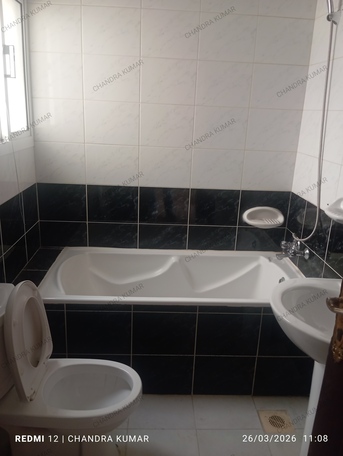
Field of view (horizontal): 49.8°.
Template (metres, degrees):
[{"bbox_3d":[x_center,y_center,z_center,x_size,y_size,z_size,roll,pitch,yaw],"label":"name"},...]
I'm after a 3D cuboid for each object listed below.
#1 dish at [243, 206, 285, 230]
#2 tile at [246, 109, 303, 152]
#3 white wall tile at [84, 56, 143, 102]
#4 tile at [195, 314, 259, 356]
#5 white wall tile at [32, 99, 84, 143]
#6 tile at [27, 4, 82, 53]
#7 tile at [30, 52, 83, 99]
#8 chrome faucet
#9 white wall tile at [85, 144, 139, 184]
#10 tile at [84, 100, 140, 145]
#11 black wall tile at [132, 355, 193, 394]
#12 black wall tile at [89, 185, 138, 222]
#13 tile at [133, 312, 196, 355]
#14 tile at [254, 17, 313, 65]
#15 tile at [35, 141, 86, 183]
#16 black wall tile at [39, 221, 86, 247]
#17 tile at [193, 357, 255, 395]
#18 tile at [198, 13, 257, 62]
[{"bbox_3d":[0.594,-0.058,2.376,0.268,0.127,0.110,2,16,-3],"label":"dish"},{"bbox_3d":[0.631,-0.605,2.284,0.332,0.250,0.012,2,16,-3],"label":"tile"},{"bbox_3d":[-0.344,-0.870,2.162,0.330,0.251,0.010,2,16,-3],"label":"white wall tile"},{"bbox_3d":[0.295,0.557,1.920,0.330,0.249,0.010,2,16,-3],"label":"tile"},{"bbox_3d":[-0.682,-0.647,2.241,0.308,0.252,0.010,2,17,-3],"label":"white wall tile"},{"bbox_3d":[-0.649,-1.120,2.078,0.302,0.251,0.010,2,16,-3],"label":"tile"},{"bbox_3d":[-0.663,-0.882,2.149,0.301,0.250,0.012,2,16,-3],"label":"tile"},{"bbox_3d":[0.705,0.129,2.206,0.152,0.140,0.220,2,16,-3],"label":"chrome faucet"},{"bbox_3d":[-0.372,-0.396,2.330,0.331,0.252,0.010,2,17,-3],"label":"white wall tile"},{"bbox_3d":[-0.358,-0.633,2.234,0.330,0.250,0.012,2,16,-3],"label":"tile"},{"bbox_3d":[-0.050,0.788,1.984,0.331,0.251,0.010,2,17,-3],"label":"black wall tile"},{"bbox_3d":[-0.376,-0.150,2.367,0.330,0.245,0.010,2,16,-3],"label":"black wall tile"},{"bbox_3d":[-0.036,0.547,1.903,0.330,0.249,0.010,2,16,-3],"label":"tile"},{"bbox_3d":[0.657,-1.086,2.156,0.330,0.249,0.010,2,16,-3],"label":"tile"},{"bbox_3d":[-0.686,-0.401,2.299,0.301,0.249,0.010,2,16,-3],"label":"tile"},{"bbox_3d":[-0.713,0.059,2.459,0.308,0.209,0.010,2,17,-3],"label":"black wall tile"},{"bbox_3d":[0.284,0.791,1.979,0.330,0.244,0.010,2,16,-3],"label":"tile"},{"bbox_3d":[0.325,-1.092,2.126,0.330,0.251,0.010,2,16,-3],"label":"tile"}]

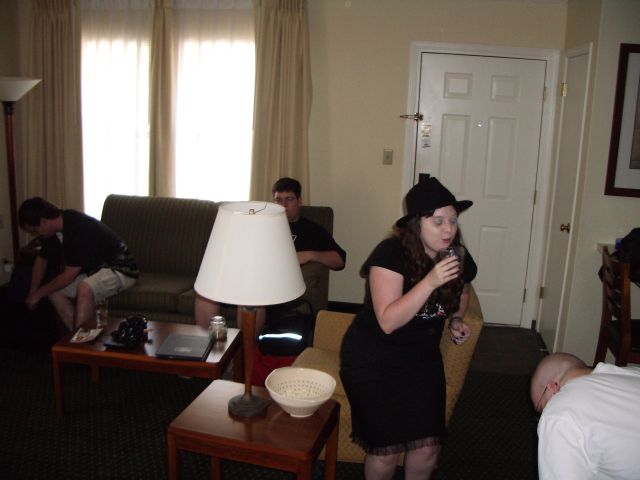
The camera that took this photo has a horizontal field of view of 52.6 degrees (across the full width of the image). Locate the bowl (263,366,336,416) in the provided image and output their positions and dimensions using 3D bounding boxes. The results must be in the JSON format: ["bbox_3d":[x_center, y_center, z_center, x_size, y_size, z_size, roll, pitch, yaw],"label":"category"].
[{"bbox_3d":[-0.072,0.596,2.446,0.265,0.125,0.265,2,12,-1],"label":"bowl"}]

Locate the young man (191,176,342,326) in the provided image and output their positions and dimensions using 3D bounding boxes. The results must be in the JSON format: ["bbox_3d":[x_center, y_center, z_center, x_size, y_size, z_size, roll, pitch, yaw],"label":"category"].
[{"bbox_3d":[-0.302,0.188,4.268,0.720,1.140,0.900,8,13,25],"label":"young man"}]

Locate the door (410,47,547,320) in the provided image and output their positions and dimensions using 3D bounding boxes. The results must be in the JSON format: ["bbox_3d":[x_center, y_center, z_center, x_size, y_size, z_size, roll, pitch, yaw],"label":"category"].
[{"bbox_3d":[1.159,-0.349,4.904,0.915,2.032,0.050,4,12,6],"label":"door"}]

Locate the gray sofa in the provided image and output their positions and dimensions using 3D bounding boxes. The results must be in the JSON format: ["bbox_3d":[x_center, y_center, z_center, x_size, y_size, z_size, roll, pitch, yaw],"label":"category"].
[{"bbox_3d":[-0.839,0.228,4.612,1.850,0.870,0.930,4,12,6],"label":"gray sofa"}]

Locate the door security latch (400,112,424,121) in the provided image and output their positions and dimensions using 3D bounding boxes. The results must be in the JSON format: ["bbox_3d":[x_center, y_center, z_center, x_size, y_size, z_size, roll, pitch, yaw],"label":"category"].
[{"bbox_3d":[0.680,-0.911,4.795,0.170,0.055,0.060,4,12,6],"label":"door security latch"}]

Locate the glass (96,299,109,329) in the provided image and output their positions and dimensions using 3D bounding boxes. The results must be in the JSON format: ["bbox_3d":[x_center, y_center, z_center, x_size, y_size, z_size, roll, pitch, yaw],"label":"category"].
[{"bbox_3d":[-1.195,0.414,3.547,0.065,0.140,0.065,4,12,6],"label":"glass"}]

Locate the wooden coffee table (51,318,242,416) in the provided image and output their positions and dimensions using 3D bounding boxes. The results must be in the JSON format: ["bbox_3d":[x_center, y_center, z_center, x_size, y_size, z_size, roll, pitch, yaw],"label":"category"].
[{"bbox_3d":[-0.903,0.710,3.479,0.881,0.389,0.494,3,12,5],"label":"wooden coffee table"}]

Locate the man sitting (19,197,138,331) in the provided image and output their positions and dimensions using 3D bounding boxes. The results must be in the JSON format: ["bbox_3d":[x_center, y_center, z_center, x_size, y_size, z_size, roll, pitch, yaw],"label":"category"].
[{"bbox_3d":[-1.526,0.238,4.112,0.850,1.000,0.550,-3,13,-24],"label":"man sitting"}]

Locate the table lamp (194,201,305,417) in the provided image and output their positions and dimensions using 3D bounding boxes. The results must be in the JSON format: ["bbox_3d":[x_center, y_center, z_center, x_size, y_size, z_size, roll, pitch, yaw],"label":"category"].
[{"bbox_3d":[-0.259,0.257,2.387,0.410,0.800,0.410,4,12,6],"label":"table lamp"}]

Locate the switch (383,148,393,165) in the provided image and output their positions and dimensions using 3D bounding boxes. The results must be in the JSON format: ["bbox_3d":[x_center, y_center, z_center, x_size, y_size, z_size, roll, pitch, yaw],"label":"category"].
[{"bbox_3d":[0.515,-0.623,4.907,0.070,0.115,0.012,4,12,6],"label":"switch"}]

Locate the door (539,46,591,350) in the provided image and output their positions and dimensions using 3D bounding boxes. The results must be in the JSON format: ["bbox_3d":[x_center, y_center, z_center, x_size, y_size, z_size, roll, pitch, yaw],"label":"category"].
[{"bbox_3d":[1.654,-0.214,4.384,0.050,2.030,0.620,4,12,6],"label":"door"}]

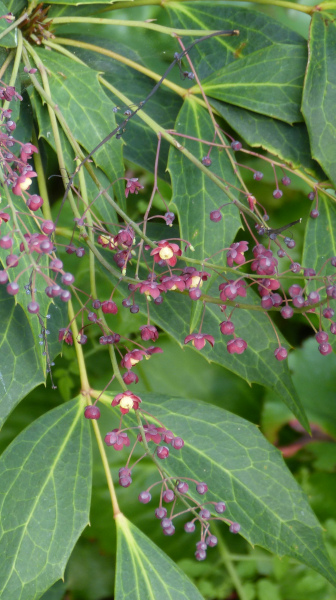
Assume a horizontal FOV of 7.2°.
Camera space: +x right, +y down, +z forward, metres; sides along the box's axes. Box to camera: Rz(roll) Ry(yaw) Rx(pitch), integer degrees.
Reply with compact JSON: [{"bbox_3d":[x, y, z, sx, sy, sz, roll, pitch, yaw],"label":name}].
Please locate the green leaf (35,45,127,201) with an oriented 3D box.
[{"bbox_3d":[-0.030,-0.068,1.030,0.025,0.073,0.015,-29,-8,2],"label":"green leaf"}]

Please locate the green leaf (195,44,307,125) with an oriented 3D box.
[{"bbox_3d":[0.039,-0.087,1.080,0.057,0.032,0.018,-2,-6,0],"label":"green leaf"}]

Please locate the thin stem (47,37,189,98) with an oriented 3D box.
[{"bbox_3d":[-0.018,-0.094,1.060,0.061,0.006,0.006,22,0,-9],"label":"thin stem"}]

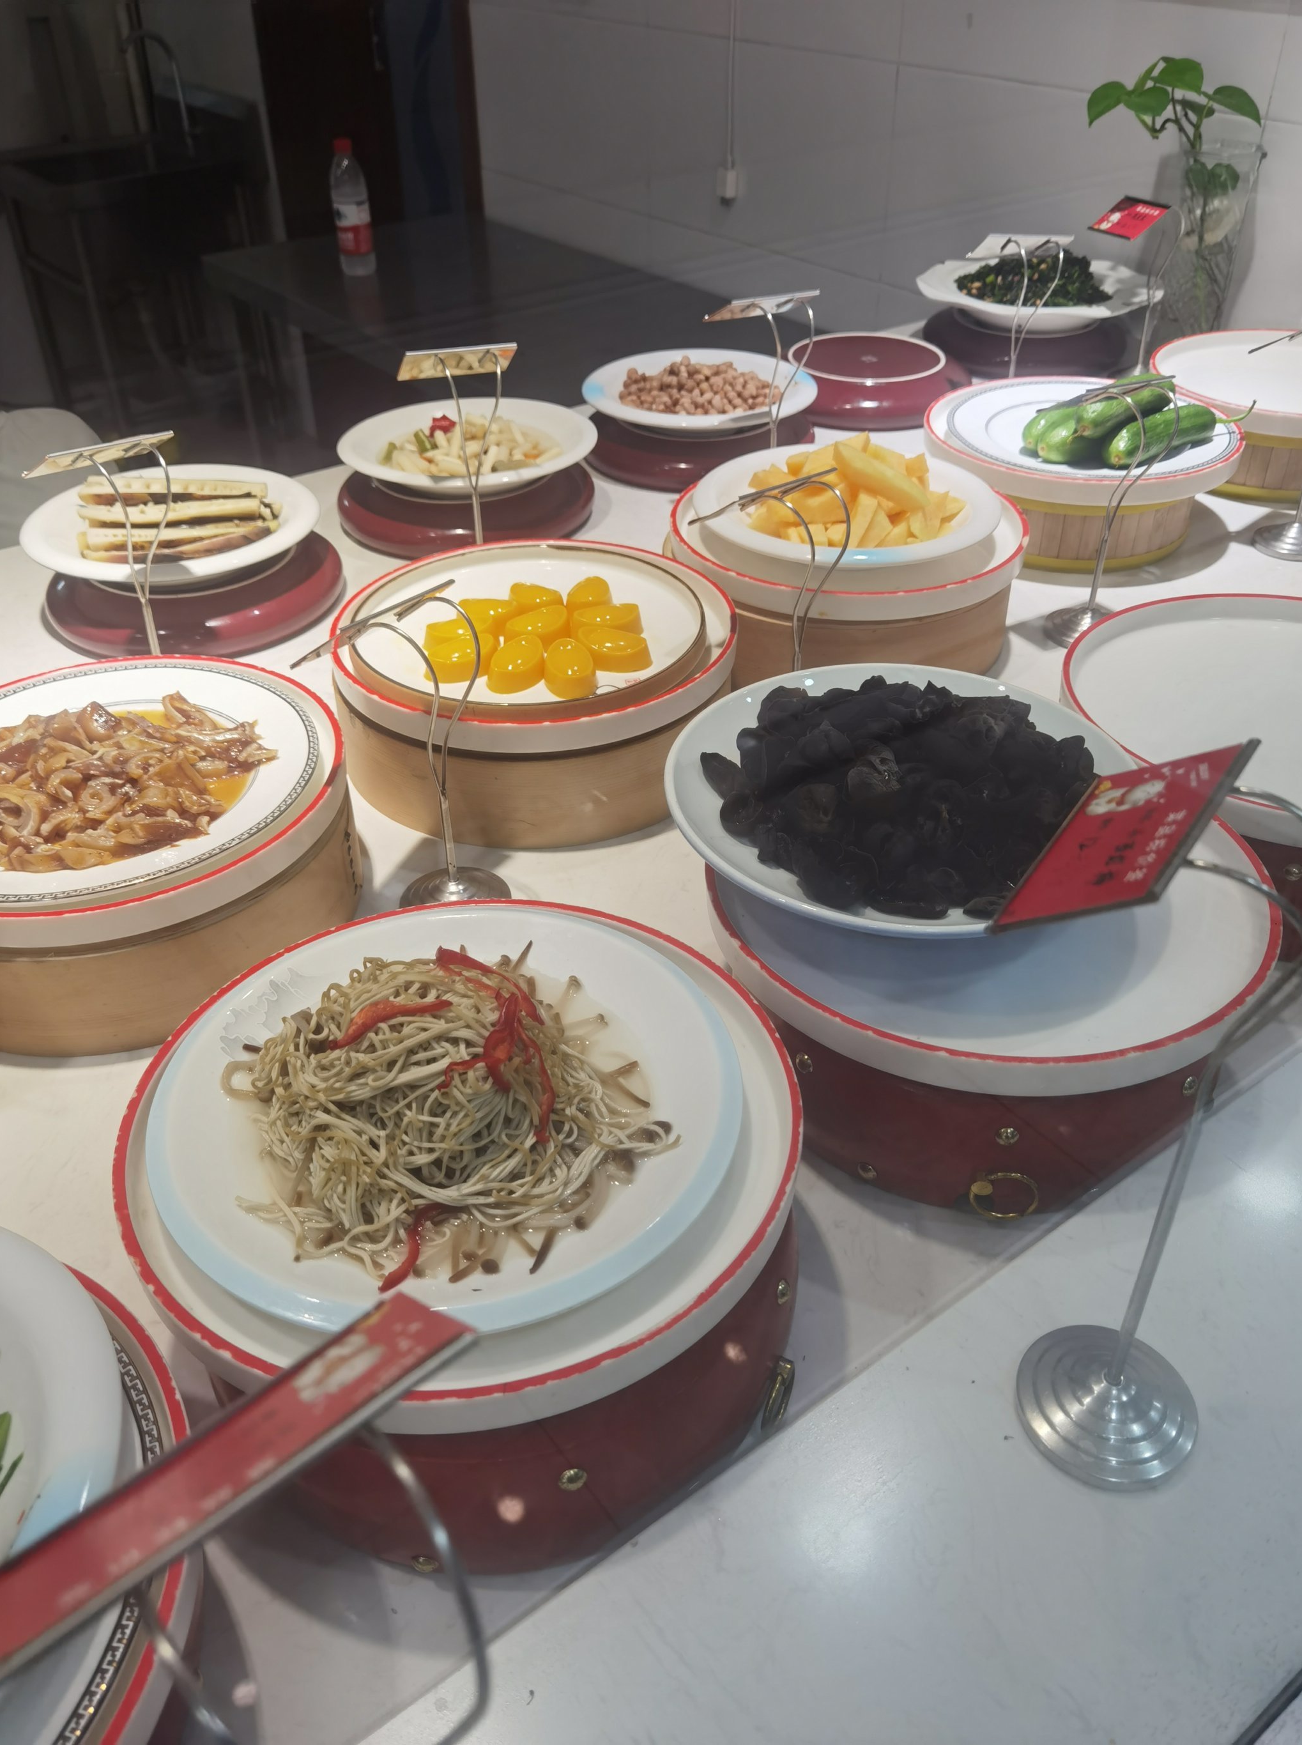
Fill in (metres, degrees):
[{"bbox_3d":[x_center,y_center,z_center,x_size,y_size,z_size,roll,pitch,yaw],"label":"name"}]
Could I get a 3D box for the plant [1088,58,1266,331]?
[{"bbox_3d":[0.621,-0.757,1.655,0.215,0.400,0.170,-1,37,0],"label":"plant"}]

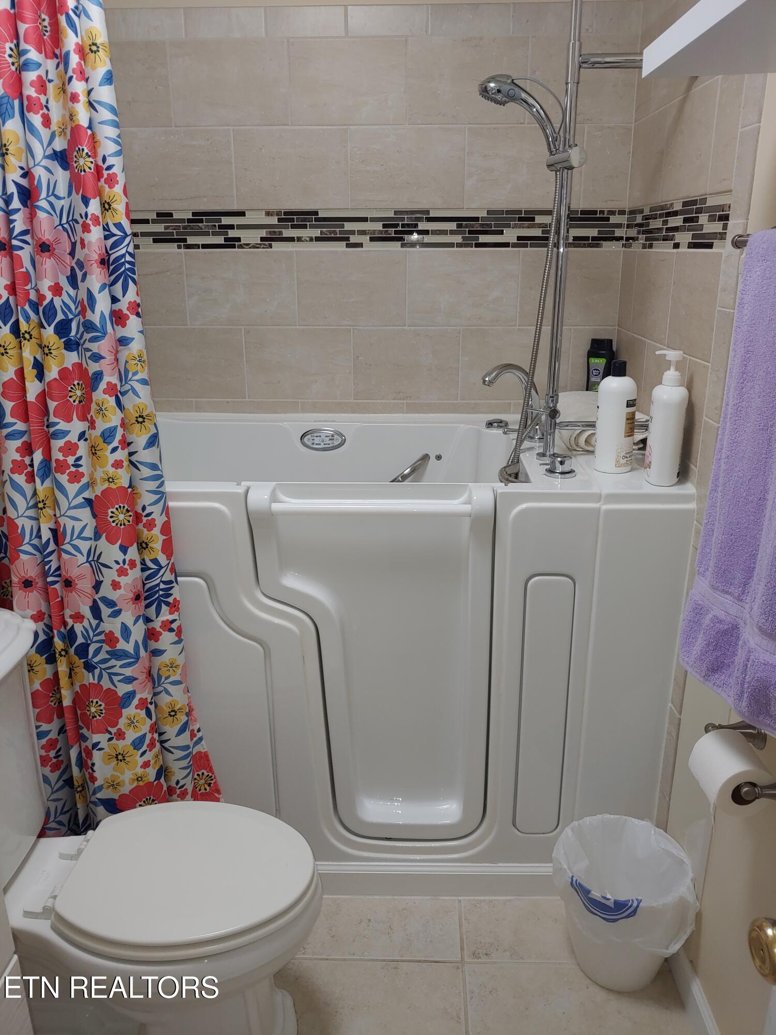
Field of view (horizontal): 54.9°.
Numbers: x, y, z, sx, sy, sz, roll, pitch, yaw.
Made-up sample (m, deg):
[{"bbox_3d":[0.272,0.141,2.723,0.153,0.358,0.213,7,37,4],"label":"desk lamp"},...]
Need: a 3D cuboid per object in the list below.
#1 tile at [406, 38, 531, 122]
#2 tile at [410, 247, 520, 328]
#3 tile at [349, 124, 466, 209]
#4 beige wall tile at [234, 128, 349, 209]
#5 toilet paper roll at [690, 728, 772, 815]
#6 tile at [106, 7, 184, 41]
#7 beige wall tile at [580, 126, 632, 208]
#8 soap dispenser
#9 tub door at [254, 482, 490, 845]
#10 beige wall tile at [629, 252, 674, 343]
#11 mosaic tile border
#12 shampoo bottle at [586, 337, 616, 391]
[{"bbox_3d":[0.209,-1.137,1.950,0.311,0.206,0.010,1,19,2],"label":"tile"},{"bbox_3d":[0.204,-0.623,2.049,0.300,0.198,0.010,1,19,2],"label":"tile"},{"bbox_3d":[0.053,-0.941,2.017,0.311,0.206,0.010,1,19,2],"label":"tile"},{"bbox_3d":[-0.252,-0.913,1.962,0.300,0.198,0.010,1,19,2],"label":"beige wall tile"},{"bbox_3d":[0.542,0.401,1.175,0.095,0.095,0.100,1,19,2],"label":"toilet paper roll"},{"bbox_3d":[-0.619,-1.249,1.893,0.203,0.067,0.010,1,20,2],"label":"tile"},{"bbox_3d":[0.569,-0.905,1.938,0.122,0.198,0.010,1,19,2],"label":"beige wall tile"},{"bbox_3d":[0.573,-0.204,1.529,0.077,0.271,0.076,3,19,9],"label":"soap dispenser"},{"bbox_3d":[-0.033,0.342,1.672,0.502,0.865,0.066,1,19,2],"label":"tub door"},{"bbox_3d":[0.634,-0.529,1.785,0.010,0.203,0.305,1,20,2],"label":"beige wall tile"},{"bbox_3d":[-0.088,-0.663,1.703,1.431,0.103,0.703,1,20,2],"label":"mosaic tile border"},{"bbox_3d":[0.578,-0.376,2.038,0.080,0.221,0.047,15,24,37],"label":"shampoo bottle"}]

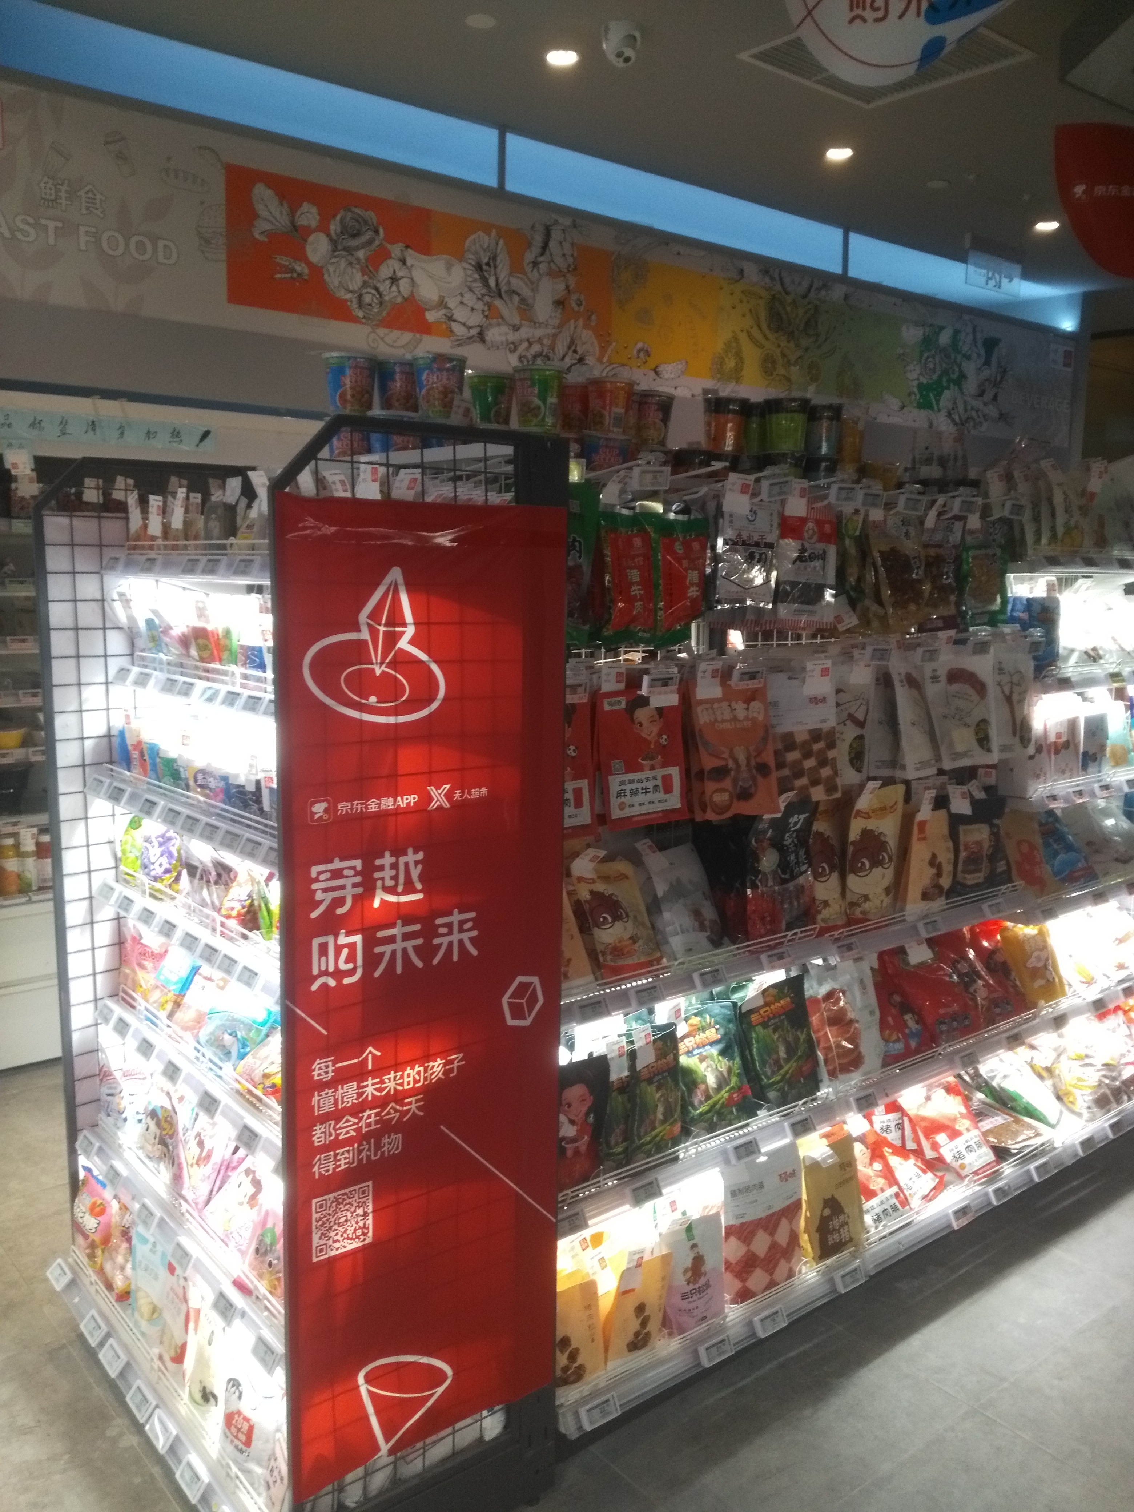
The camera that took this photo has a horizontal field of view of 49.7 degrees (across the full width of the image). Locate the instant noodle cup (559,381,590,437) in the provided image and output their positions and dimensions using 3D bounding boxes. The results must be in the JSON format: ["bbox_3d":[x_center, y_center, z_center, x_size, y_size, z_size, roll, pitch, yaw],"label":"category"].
[{"bbox_3d":[0.021,-0.718,2.565,0.097,0.107,0.097,1,9,0],"label":"instant noodle cup"}]

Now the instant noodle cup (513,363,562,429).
[{"bbox_3d":[-0.053,-0.692,2.370,0.097,0.109,0.097,1,9,0],"label":"instant noodle cup"}]

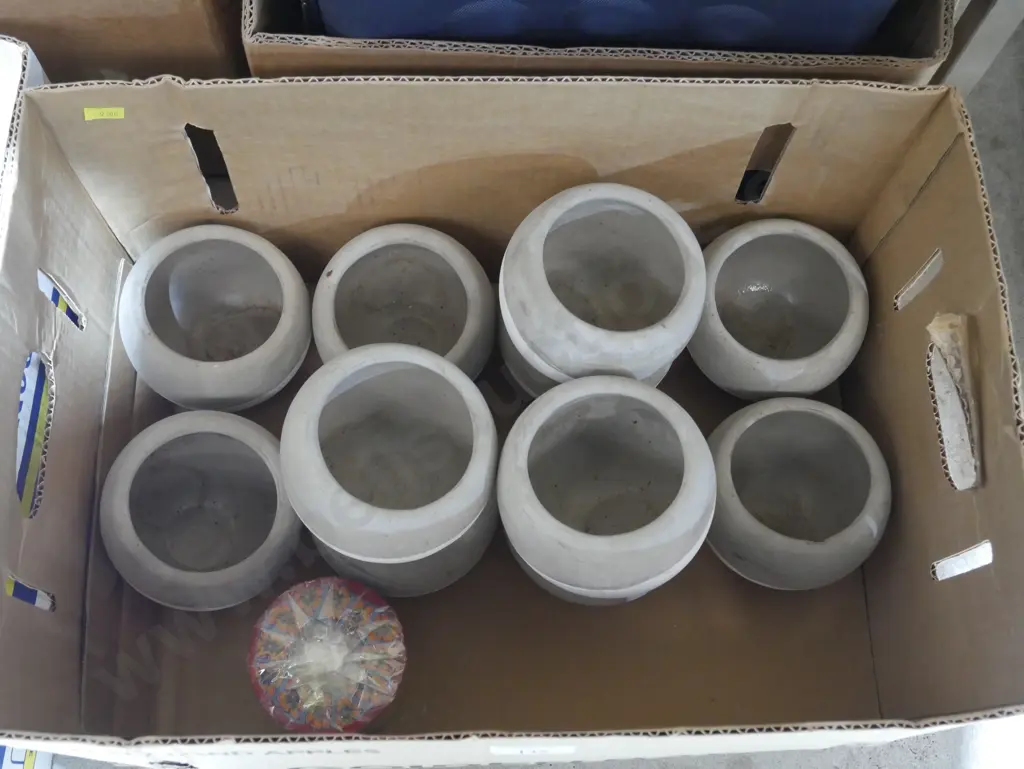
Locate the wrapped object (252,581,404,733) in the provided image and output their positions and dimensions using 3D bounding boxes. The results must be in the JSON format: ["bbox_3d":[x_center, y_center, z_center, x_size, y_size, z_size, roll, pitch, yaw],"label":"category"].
[{"bbox_3d":[-0.109,0.160,0.699,0.090,0.080,0.090,1,70,-2],"label":"wrapped object"}]

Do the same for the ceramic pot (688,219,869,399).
[{"bbox_3d":[0.170,-0.044,0.781,0.117,0.080,0.117,0,74,1],"label":"ceramic pot"}]

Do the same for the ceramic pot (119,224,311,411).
[{"bbox_3d":[-0.188,-0.038,0.768,0.117,0.080,0.117,2,69,-7],"label":"ceramic pot"}]

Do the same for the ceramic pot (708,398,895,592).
[{"bbox_3d":[0.173,0.070,0.746,0.117,0.080,0.117,0,66,0],"label":"ceramic pot"}]

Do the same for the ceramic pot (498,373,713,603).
[{"bbox_3d":[0.053,0.067,0.693,0.118,0.154,0.121,1,72,-2],"label":"ceramic pot"}]

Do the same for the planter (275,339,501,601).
[{"bbox_3d":[-0.067,0.055,0.695,0.121,0.154,0.125,0,67,-1],"label":"planter"}]

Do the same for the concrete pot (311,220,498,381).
[{"bbox_3d":[-0.071,-0.037,0.776,0.117,0.080,0.117,1,74,-2],"label":"concrete pot"}]

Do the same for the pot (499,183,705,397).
[{"bbox_3d":[0.051,-0.046,0.738,0.118,0.149,0.118,1,71,-2],"label":"pot"}]

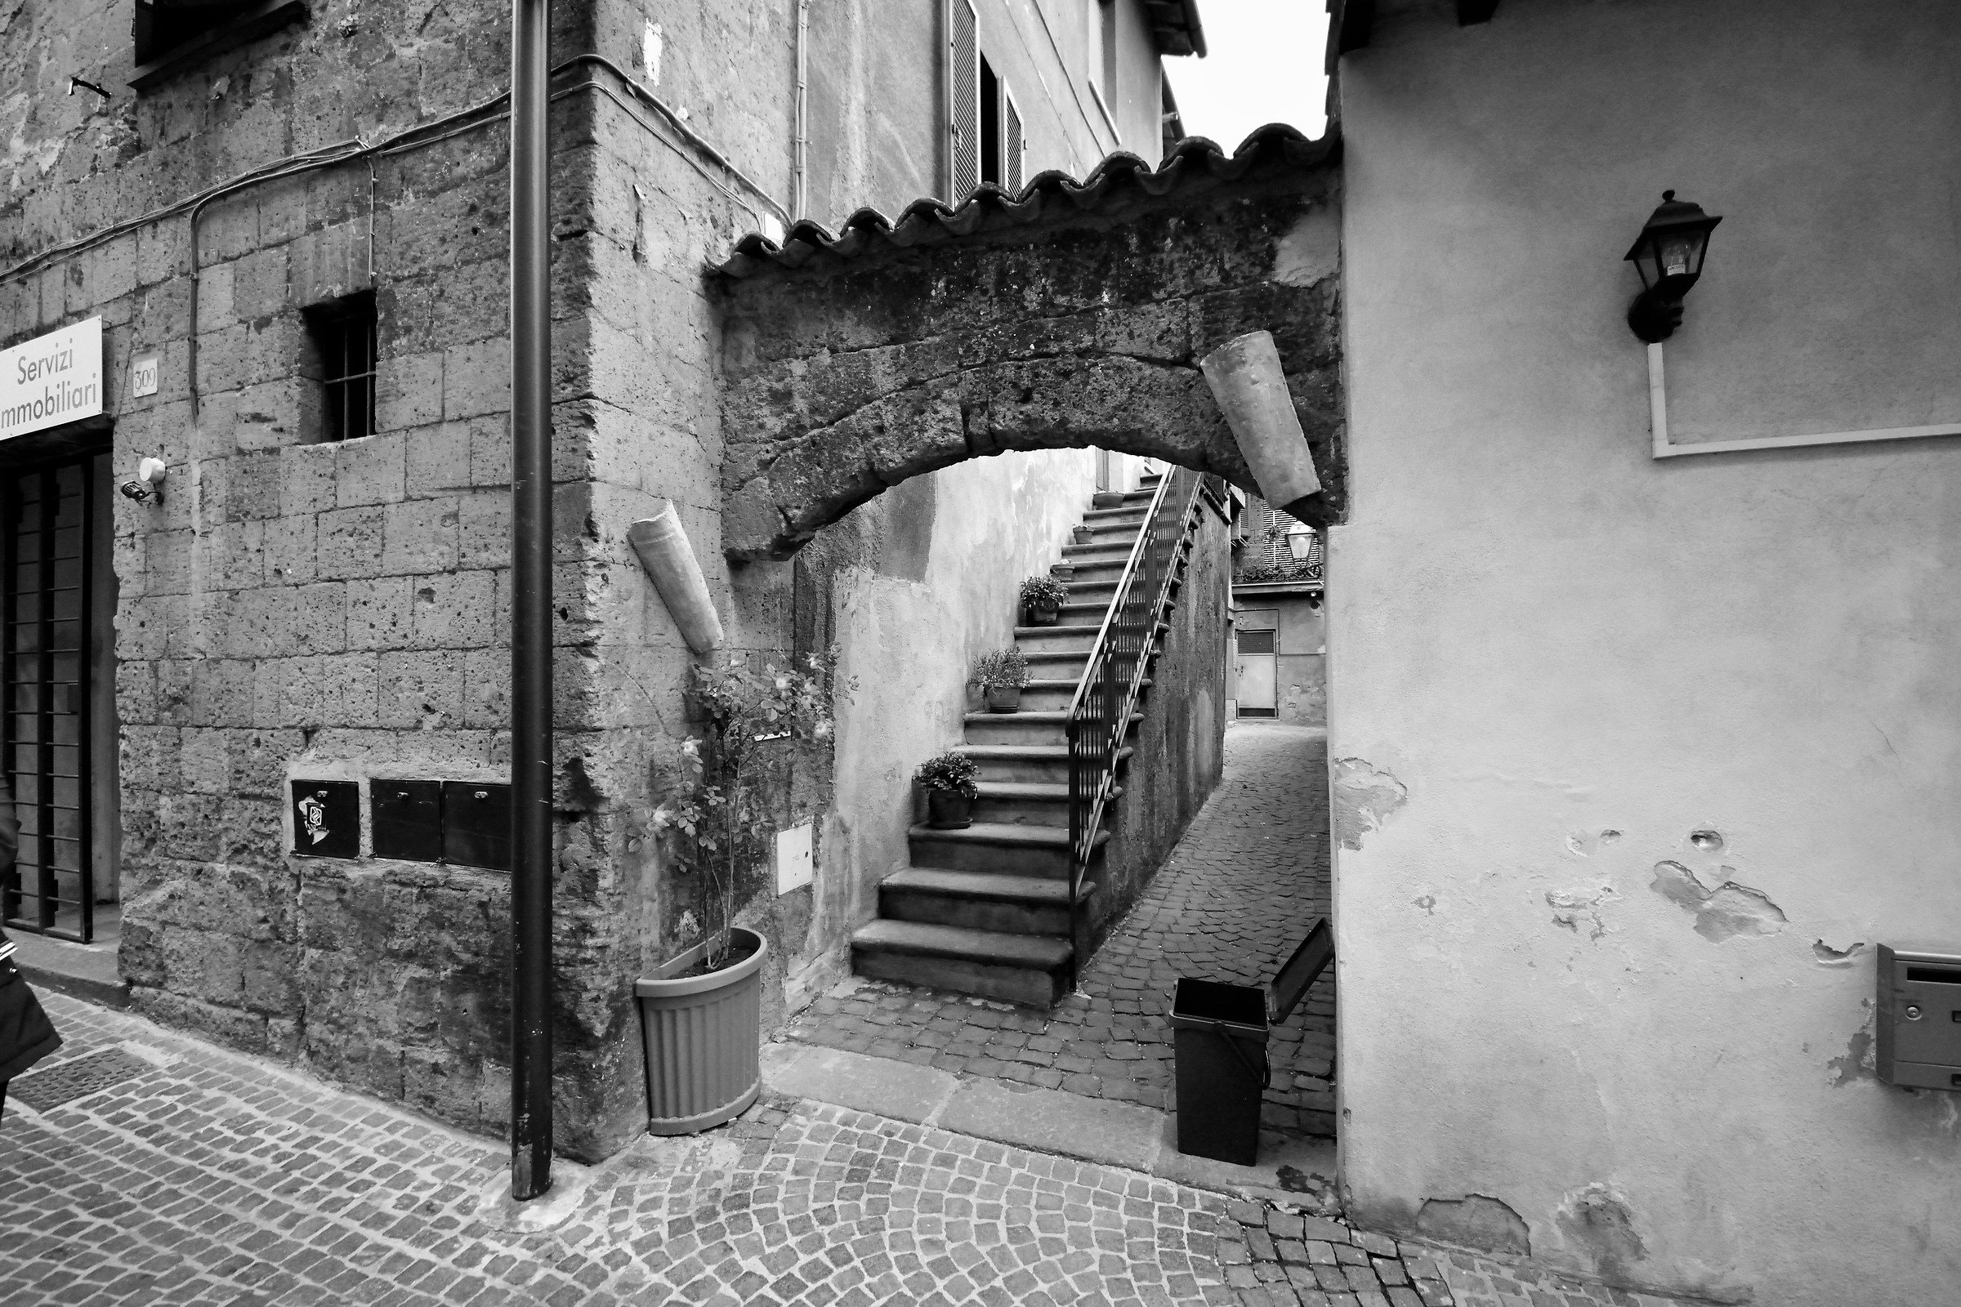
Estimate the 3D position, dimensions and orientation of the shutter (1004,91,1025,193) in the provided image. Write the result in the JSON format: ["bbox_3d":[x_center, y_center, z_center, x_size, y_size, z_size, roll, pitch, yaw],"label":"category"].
[{"bbox_3d":[0.209,-3.115,5.607,0.045,1.320,0.410,-1,-1,23],"label":"shutter"}]

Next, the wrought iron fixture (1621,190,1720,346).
[{"bbox_3d":[1.583,-0.920,1.898,0.155,0.314,0.195,-1,-1,23],"label":"wrought iron fixture"}]

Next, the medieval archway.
[{"bbox_3d":[0.085,-0.954,2.799,2.114,1.190,0.460,-1,-1,23],"label":"medieval archway"}]

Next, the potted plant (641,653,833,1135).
[{"bbox_3d":[-0.780,0.787,2.832,0.460,1.555,0.620,-1,-1,23],"label":"potted plant"}]

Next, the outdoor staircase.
[{"bbox_3d":[0.762,-0.127,5.710,1.015,3.276,4.736,-1,-1,23],"label":"outdoor staircase"}]

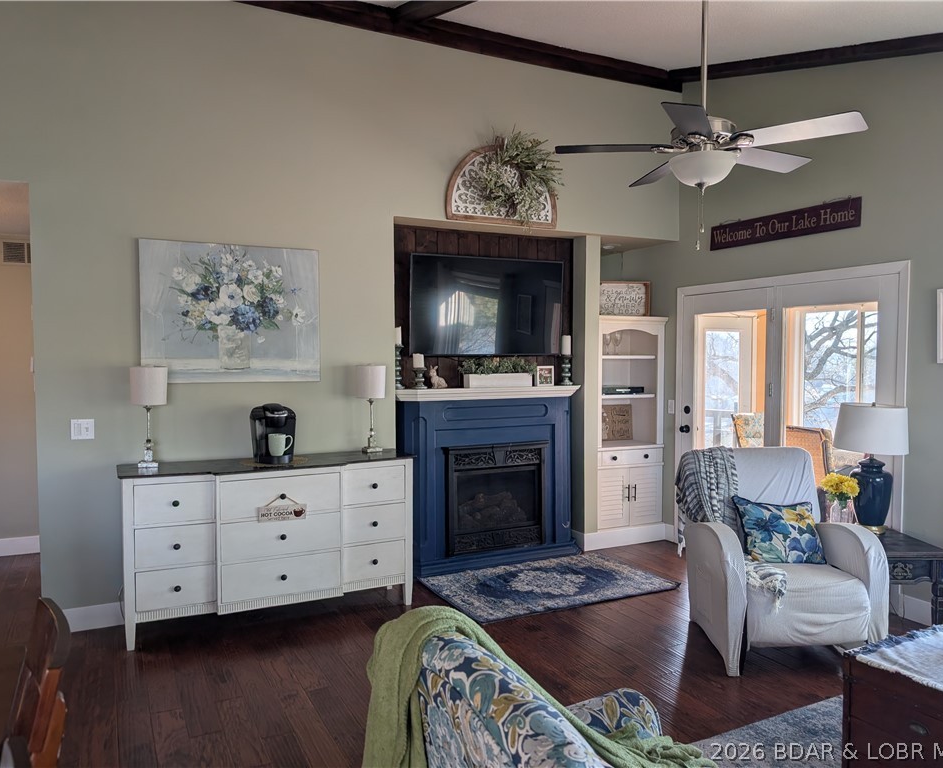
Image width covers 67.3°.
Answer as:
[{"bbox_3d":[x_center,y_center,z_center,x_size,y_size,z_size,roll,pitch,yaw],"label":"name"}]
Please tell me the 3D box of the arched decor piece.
[{"bbox_3d":[0.251,-1.427,4.998,0.920,0.585,0.120,-1,3,-25],"label":"arched decor piece"}]

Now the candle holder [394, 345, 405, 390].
[{"bbox_3d":[-0.531,-0.123,5.047,0.118,0.315,0.118,-1,3,-25],"label":"candle holder"}]

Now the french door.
[{"bbox_3d":[2.130,0.307,4.986,0.100,2.100,1.937,-1,3,-25],"label":"french door"}]

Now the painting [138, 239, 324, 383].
[{"bbox_3d":[-1.438,-0.425,4.316,1.045,0.833,0.035,-1,3,-25],"label":"painting"}]

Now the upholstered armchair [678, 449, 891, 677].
[{"bbox_3d":[1.600,0.886,3.784,0.750,0.990,0.820,0,3,-1],"label":"upholstered armchair"}]

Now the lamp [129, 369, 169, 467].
[{"bbox_3d":[-1.828,0.187,4.026,0.194,0.576,0.194,-1,3,-25],"label":"lamp"}]

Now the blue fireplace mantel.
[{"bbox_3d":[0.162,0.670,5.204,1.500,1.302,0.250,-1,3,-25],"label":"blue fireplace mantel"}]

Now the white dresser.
[{"bbox_3d":[-1.162,0.933,4.231,1.657,0.935,0.490,-1,3,-25],"label":"white dresser"}]

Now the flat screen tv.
[{"bbox_3d":[0.126,-0.563,5.199,1.245,0.705,0.065,-1,3,-25],"label":"flat screen tv"}]

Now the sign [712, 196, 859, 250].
[{"bbox_3d":[2.085,-1.068,4.815,0.022,0.180,1.226,-1,3,-25],"label":"sign"}]

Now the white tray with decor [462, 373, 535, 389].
[{"bbox_3d":[0.210,-0.030,5.385,0.530,0.105,0.120,-1,3,-25],"label":"white tray with decor"}]

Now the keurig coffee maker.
[{"bbox_3d":[-1.162,0.288,4.170,0.250,0.335,0.320,-1,3,-25],"label":"keurig coffee maker"}]

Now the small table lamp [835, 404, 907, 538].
[{"bbox_3d":[2.233,0.462,3.909,0.370,0.715,0.370,-1,3,-25],"label":"small table lamp"}]

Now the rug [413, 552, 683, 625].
[{"bbox_3d":[0.499,1.335,4.762,1.440,0.012,0.920,-1,3,-25],"label":"rug"}]

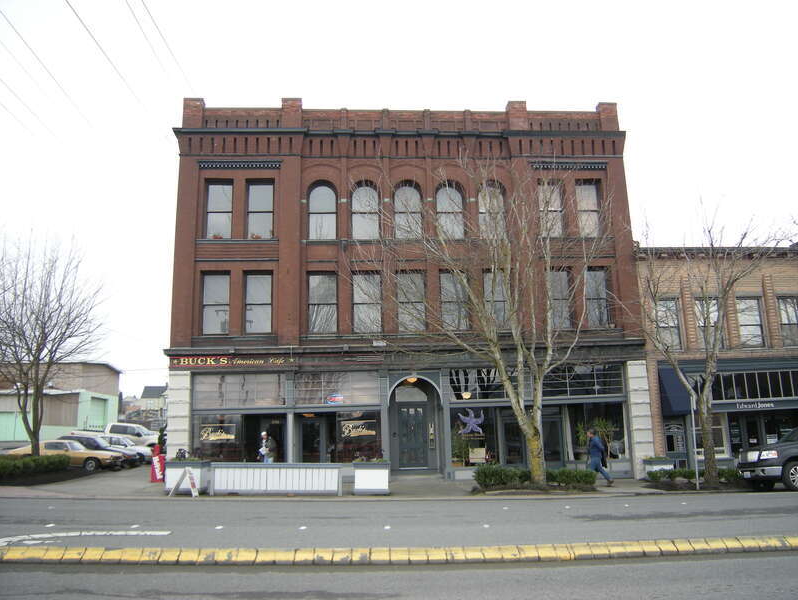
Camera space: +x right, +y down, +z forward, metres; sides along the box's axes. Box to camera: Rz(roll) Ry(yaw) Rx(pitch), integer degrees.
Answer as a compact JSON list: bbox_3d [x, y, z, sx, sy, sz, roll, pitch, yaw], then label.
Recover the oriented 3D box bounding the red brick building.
[{"bbox_3d":[-0.074,0.712,29.143,16.000,13.553,14.500,-1,-12,-3],"label":"red brick building"}]

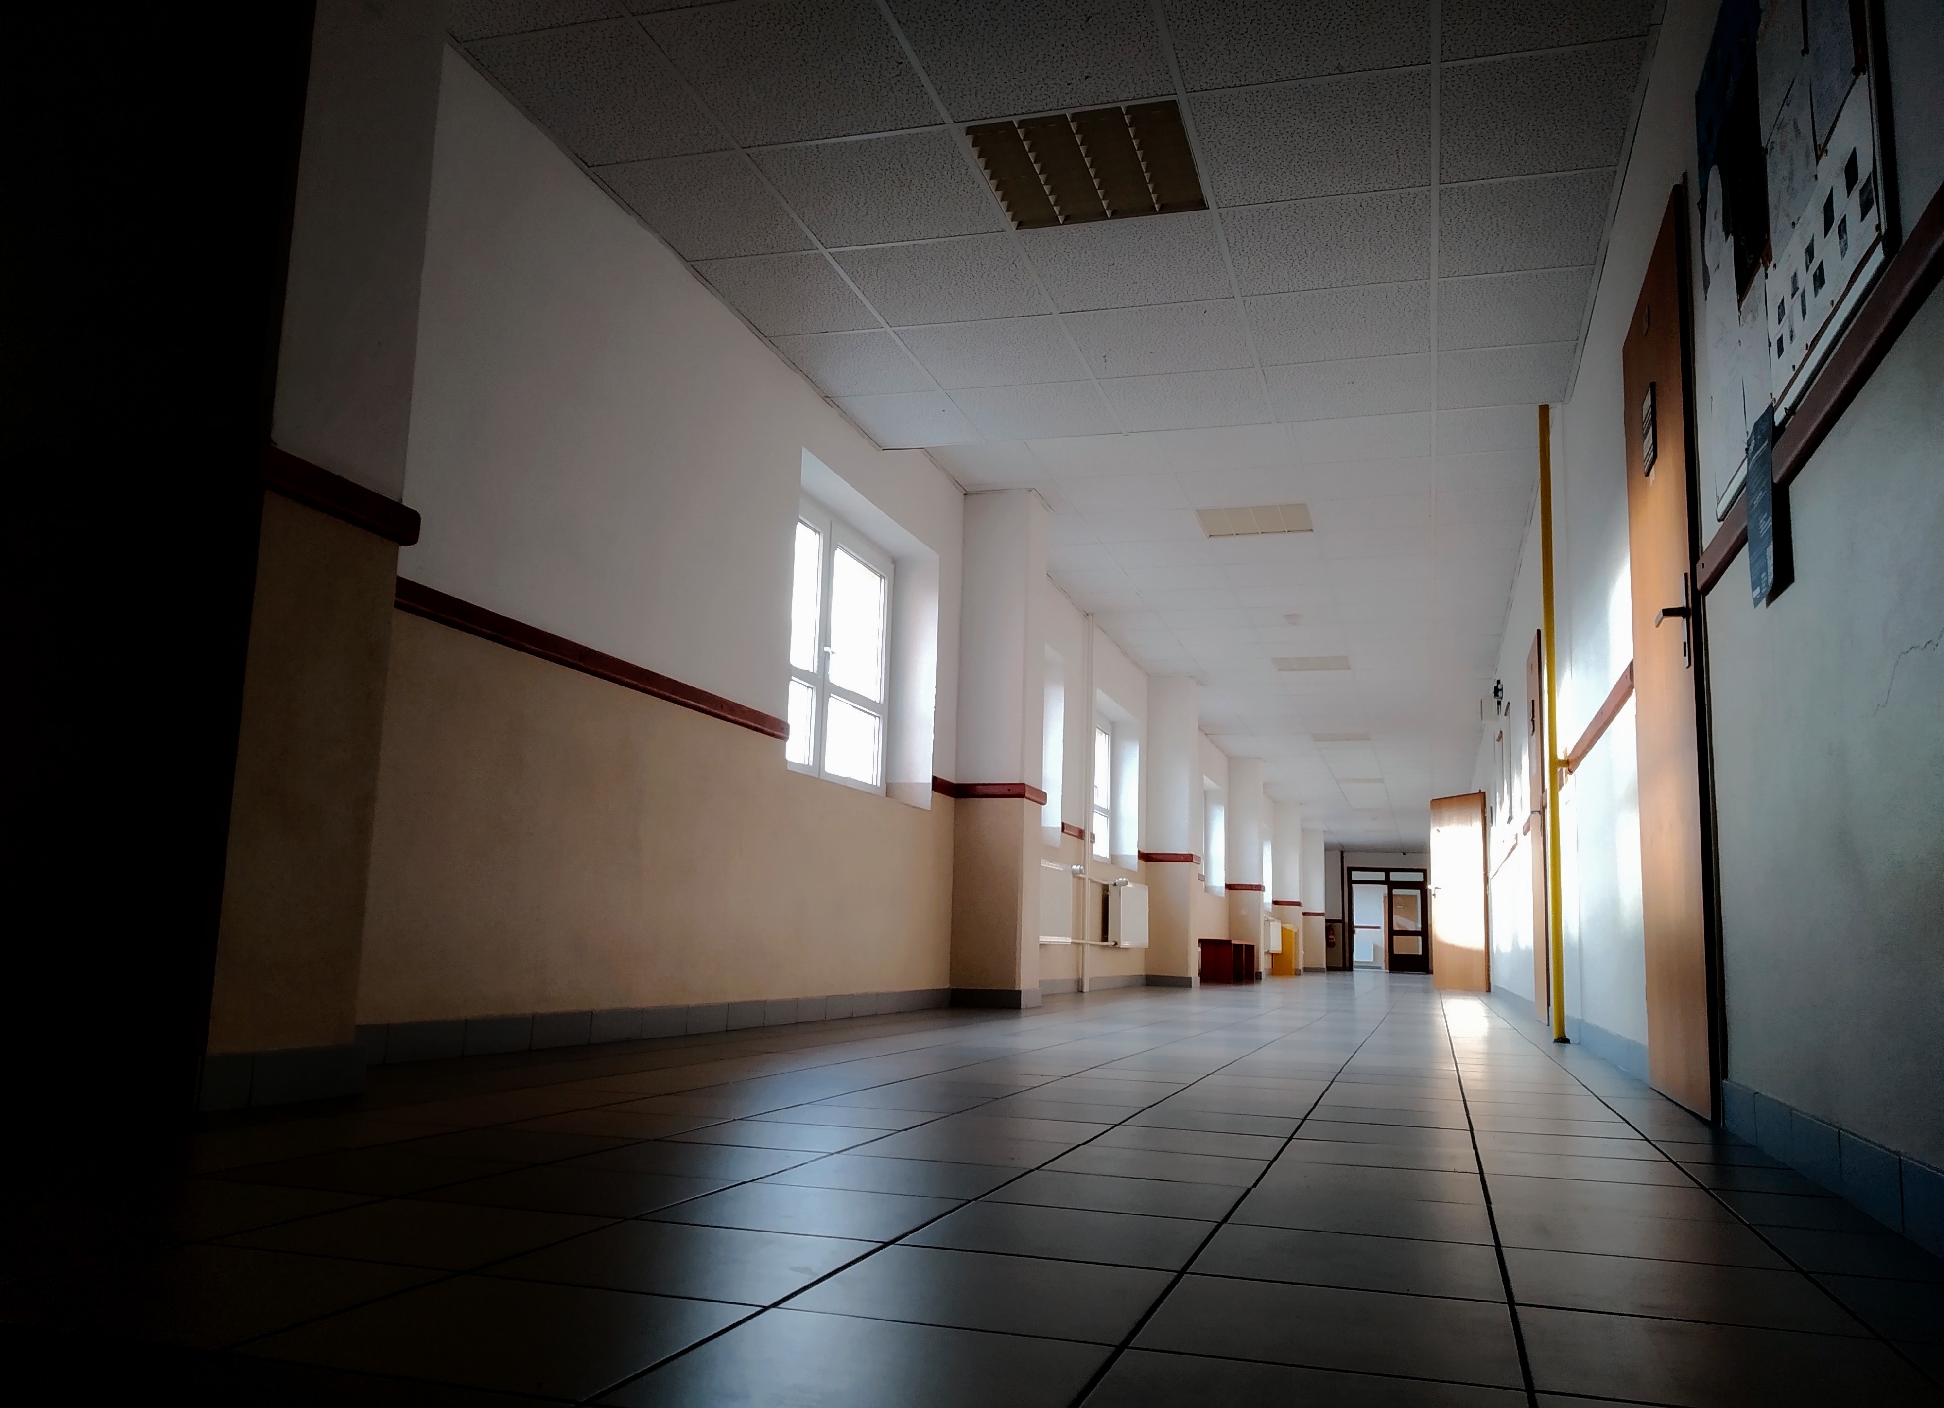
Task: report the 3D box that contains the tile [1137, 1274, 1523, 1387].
[{"bbox_3d":[0.300,0.523,1.218,0.293,0.010,0.285,-1,-10,17],"label":"tile"}]

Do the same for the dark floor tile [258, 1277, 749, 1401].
[{"bbox_3d":[-0.355,0.494,1.143,0.298,0.010,0.293,-1,-10,17],"label":"dark floor tile"}]

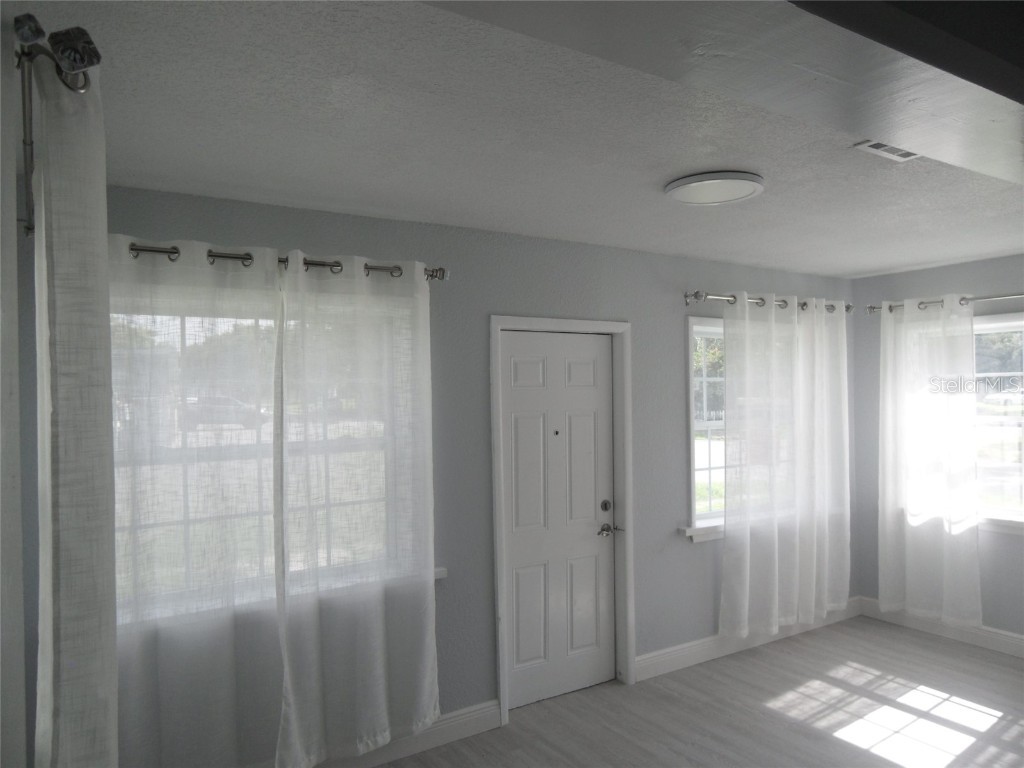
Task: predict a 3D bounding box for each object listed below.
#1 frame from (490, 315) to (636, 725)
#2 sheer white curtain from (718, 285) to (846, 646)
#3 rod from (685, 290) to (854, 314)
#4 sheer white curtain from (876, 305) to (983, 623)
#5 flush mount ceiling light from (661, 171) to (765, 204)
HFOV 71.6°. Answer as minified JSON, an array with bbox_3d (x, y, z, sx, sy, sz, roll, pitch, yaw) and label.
[{"bbox_3d":[0.282,0.688,3.865,0.921,2.072,0.140,0,-1,-33],"label":"frame"},{"bbox_3d":[1.834,0.508,4.698,1.342,2.165,0.120,0,-1,-33],"label":"sheer white curtain"},{"bbox_3d":[1.744,-0.528,4.696,1.696,0.070,0.120,0,-1,-33],"label":"rod"},{"bbox_3d":[2.776,0.501,4.776,0.120,2.175,0.635,0,-1,-33],"label":"sheer white curtain"},{"bbox_3d":[0.796,-0.768,2.811,0.377,0.029,0.377,-1,-1,0],"label":"flush mount ceiling light"}]

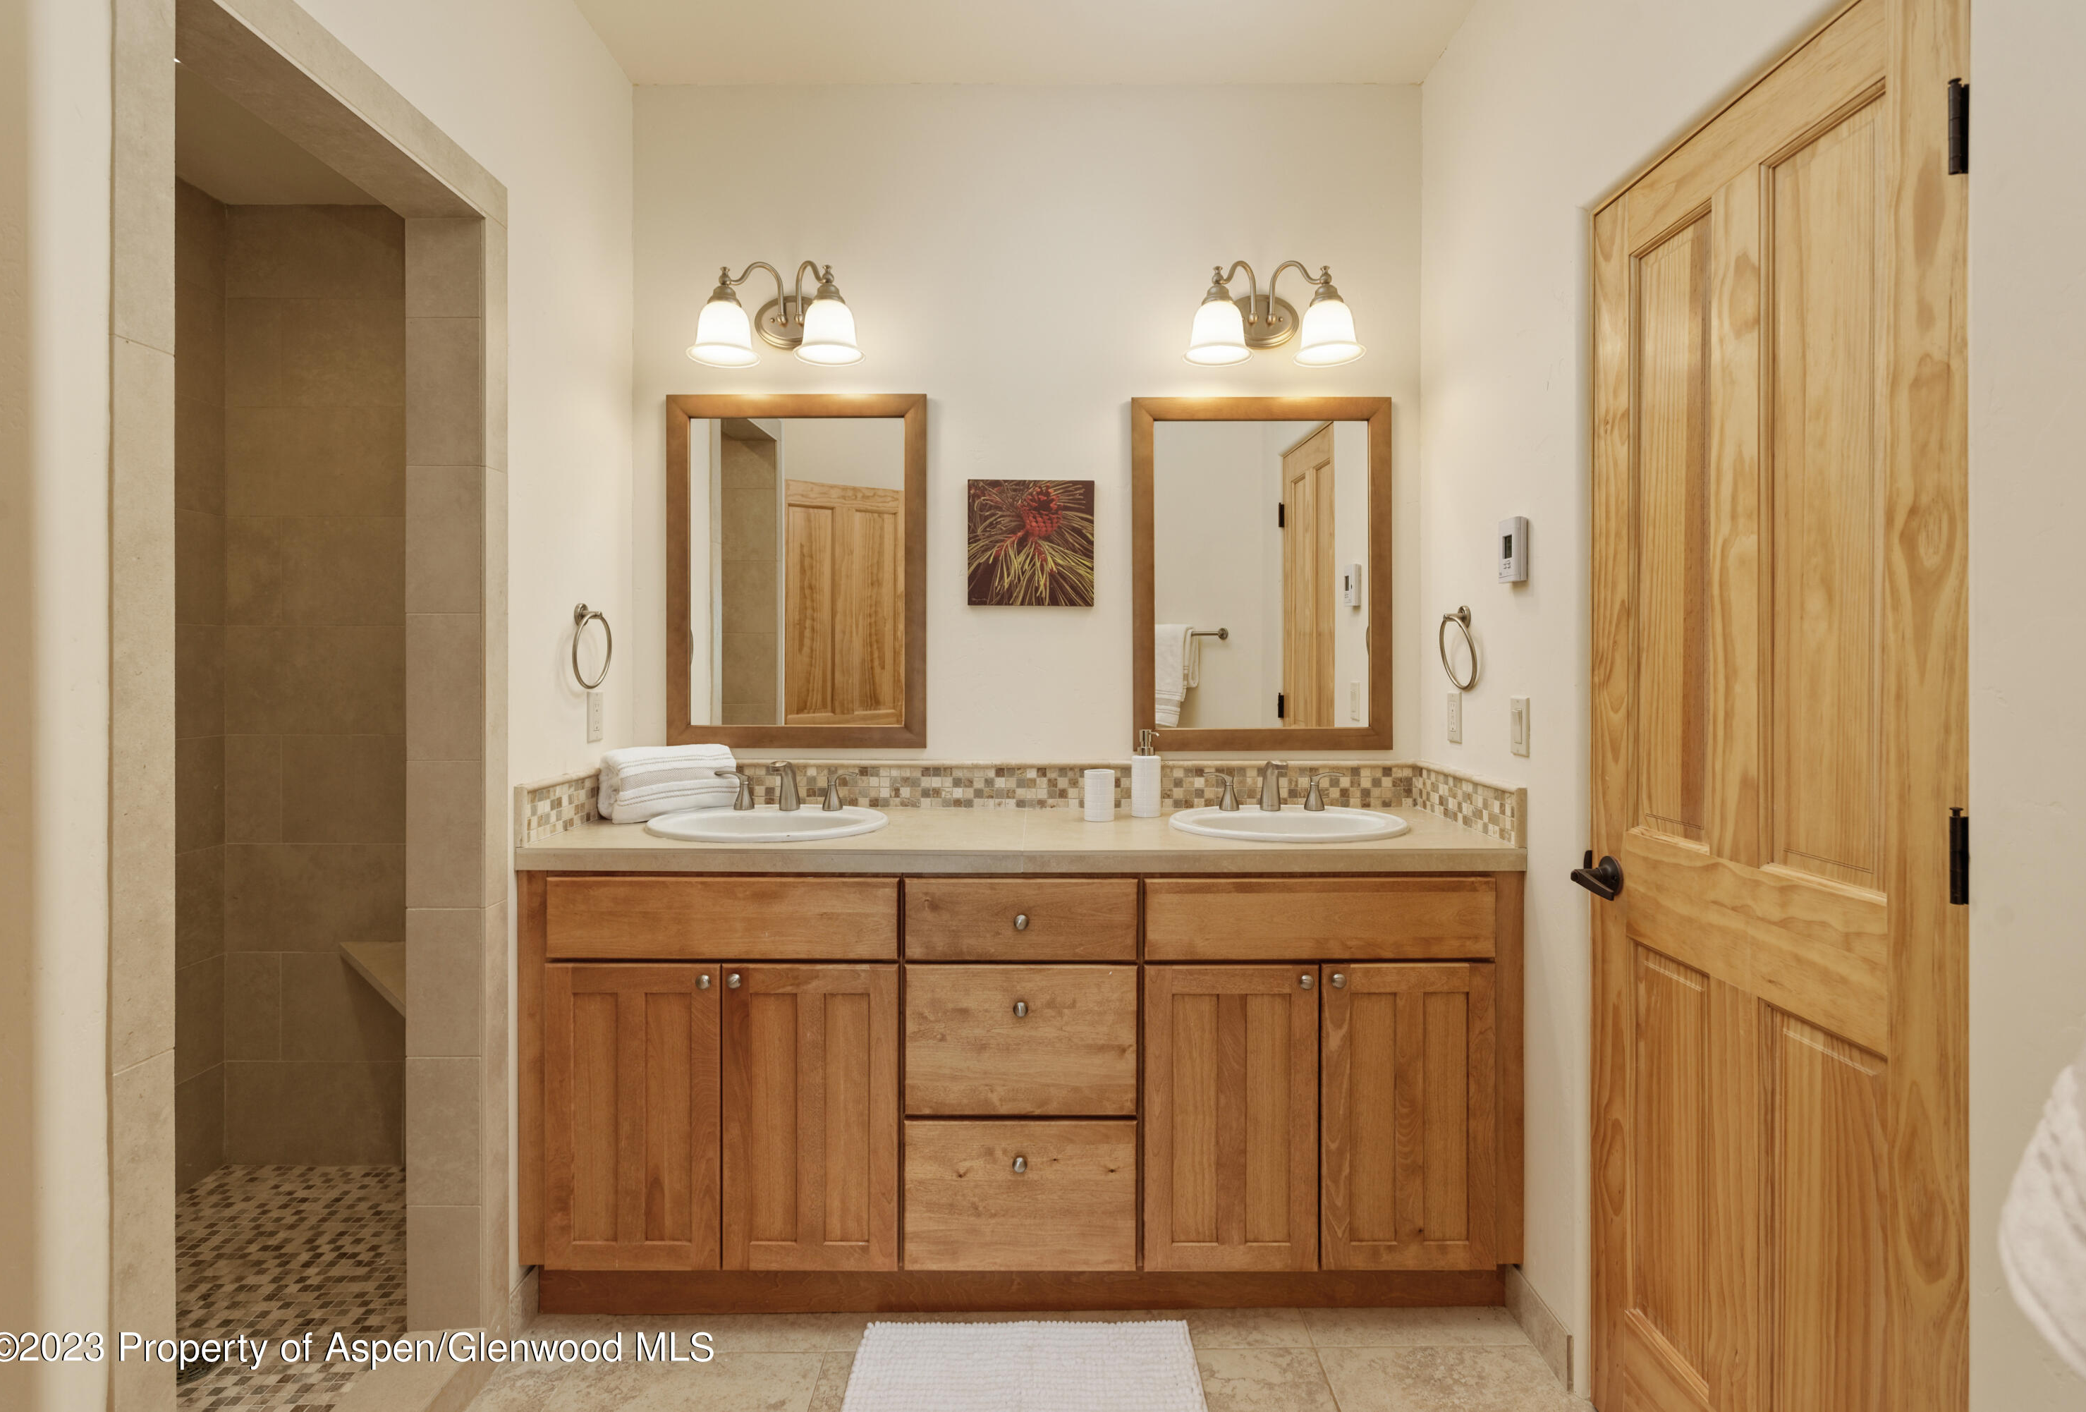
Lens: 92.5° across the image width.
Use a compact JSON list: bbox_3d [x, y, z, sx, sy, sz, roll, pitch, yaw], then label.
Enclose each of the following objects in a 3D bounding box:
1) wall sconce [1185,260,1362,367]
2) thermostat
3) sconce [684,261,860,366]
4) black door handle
[{"bbox_3d":[0.534,-0.925,2.330,0.410,0.240,0.220,0,1,0],"label":"wall sconce"},{"bbox_3d":[0.913,-0.302,1.937,0.025,0.123,0.073,0,1,0],"label":"thermostat"},{"bbox_3d":[-0.610,-0.925,2.330,0.410,0.240,0.220,0,1,0],"label":"sconce"},{"bbox_3d":[0.906,0.285,1.608,0.067,0.067,0.145,0,1,0],"label":"black door handle"}]

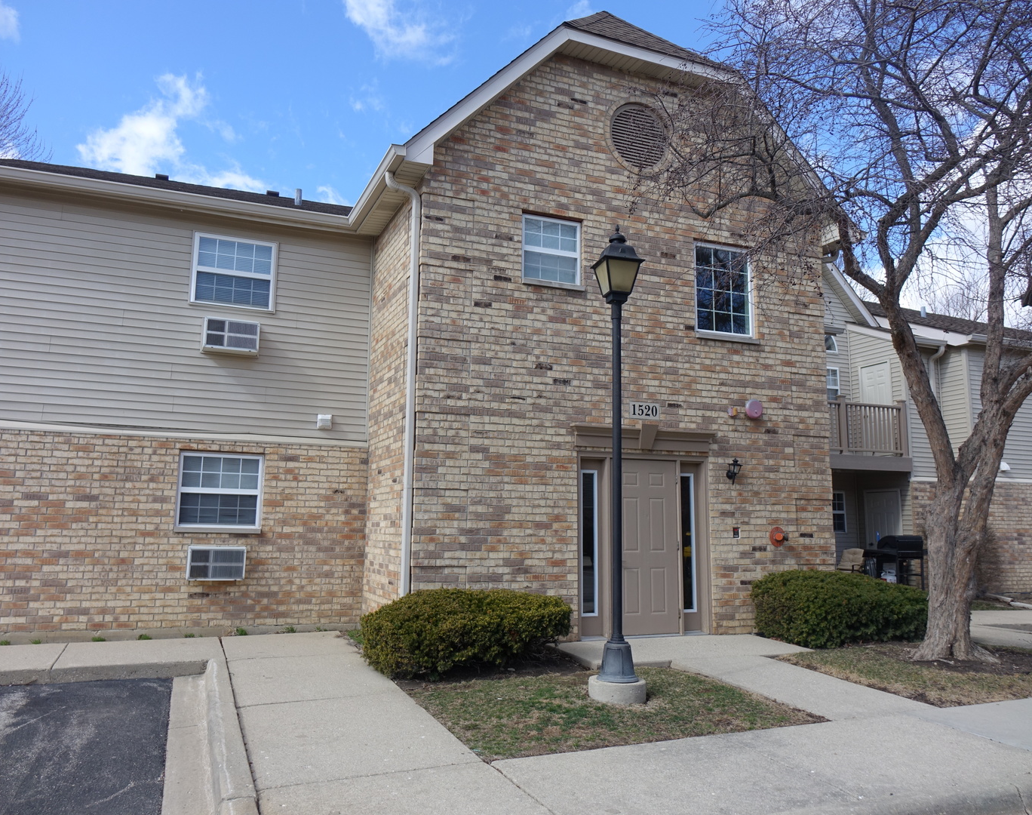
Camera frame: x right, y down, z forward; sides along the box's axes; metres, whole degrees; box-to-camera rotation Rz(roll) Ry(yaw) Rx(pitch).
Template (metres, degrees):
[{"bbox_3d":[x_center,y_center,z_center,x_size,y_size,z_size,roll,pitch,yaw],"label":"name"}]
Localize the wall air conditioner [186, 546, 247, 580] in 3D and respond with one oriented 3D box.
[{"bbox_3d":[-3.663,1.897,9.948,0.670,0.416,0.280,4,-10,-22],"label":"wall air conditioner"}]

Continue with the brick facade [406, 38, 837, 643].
[{"bbox_3d":[1.518,-0.779,9.946,5.650,6.940,0.250,4,-10,-22],"label":"brick facade"}]

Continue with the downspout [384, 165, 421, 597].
[{"bbox_3d":[-1.284,-0.095,8.666,0.405,5.050,0.110,4,-10,-22],"label":"downspout"}]

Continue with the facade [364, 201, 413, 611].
[{"bbox_3d":[-1.438,0.059,9.822,0.240,5.220,2.440,4,-10,-22],"label":"facade"}]

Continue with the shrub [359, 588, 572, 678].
[{"bbox_3d":[-0.463,1.998,7.466,1.940,0.670,1.230,4,-10,-22],"label":"shrub"}]

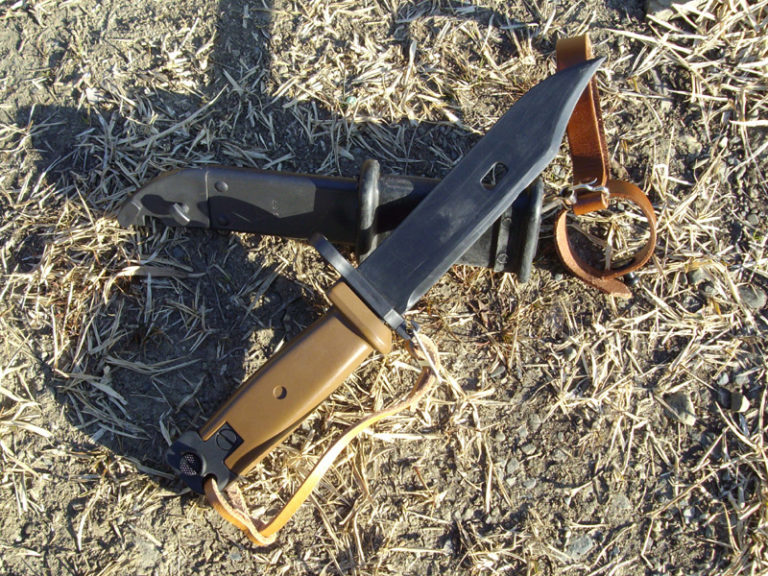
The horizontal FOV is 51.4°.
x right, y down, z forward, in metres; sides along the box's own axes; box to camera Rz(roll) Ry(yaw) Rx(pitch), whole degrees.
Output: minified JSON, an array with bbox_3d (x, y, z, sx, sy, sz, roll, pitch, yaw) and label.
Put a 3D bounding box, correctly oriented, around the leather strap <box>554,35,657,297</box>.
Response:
[{"bbox_3d":[0.107,-0.061,0.385,0.048,0.027,0.133,3,78,1],"label":"leather strap"}]

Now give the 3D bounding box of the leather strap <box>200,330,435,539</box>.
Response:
[{"bbox_3d":[-0.021,0.069,0.358,0.123,0.025,0.038,-35,80,-7],"label":"leather strap"}]

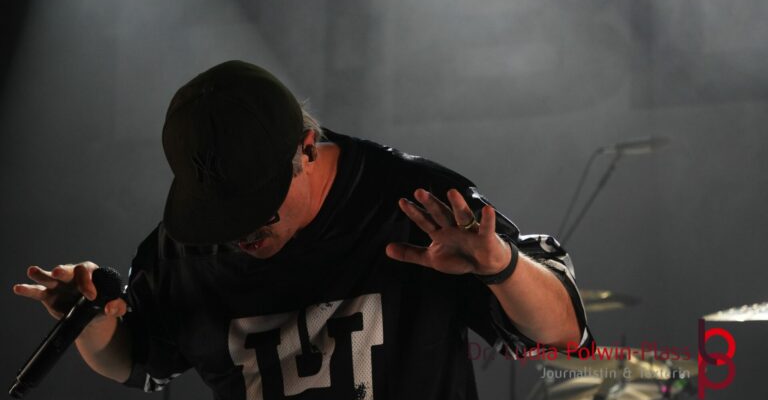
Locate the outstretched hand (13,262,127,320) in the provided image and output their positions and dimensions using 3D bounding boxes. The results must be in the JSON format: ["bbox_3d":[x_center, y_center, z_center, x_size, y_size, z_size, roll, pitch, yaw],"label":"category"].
[{"bbox_3d":[-0.447,0.130,3.130,0.135,0.080,0.145,-22,-33,18],"label":"outstretched hand"}]

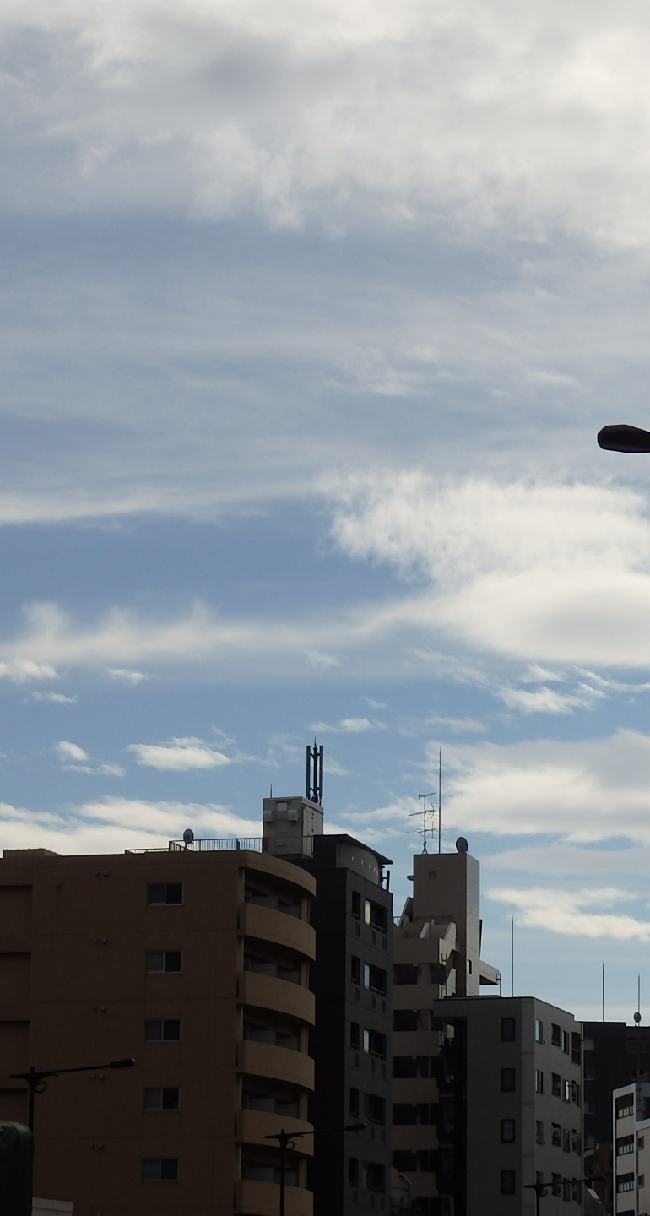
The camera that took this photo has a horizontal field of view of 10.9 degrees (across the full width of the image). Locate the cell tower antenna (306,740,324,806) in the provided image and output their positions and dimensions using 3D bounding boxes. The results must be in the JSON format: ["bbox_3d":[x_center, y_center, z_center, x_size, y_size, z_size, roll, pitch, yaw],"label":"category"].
[{"bbox_3d":[-0.460,7.410,153.860,0.820,2.890,0.780,-2,-12,14],"label":"cell tower antenna"}]

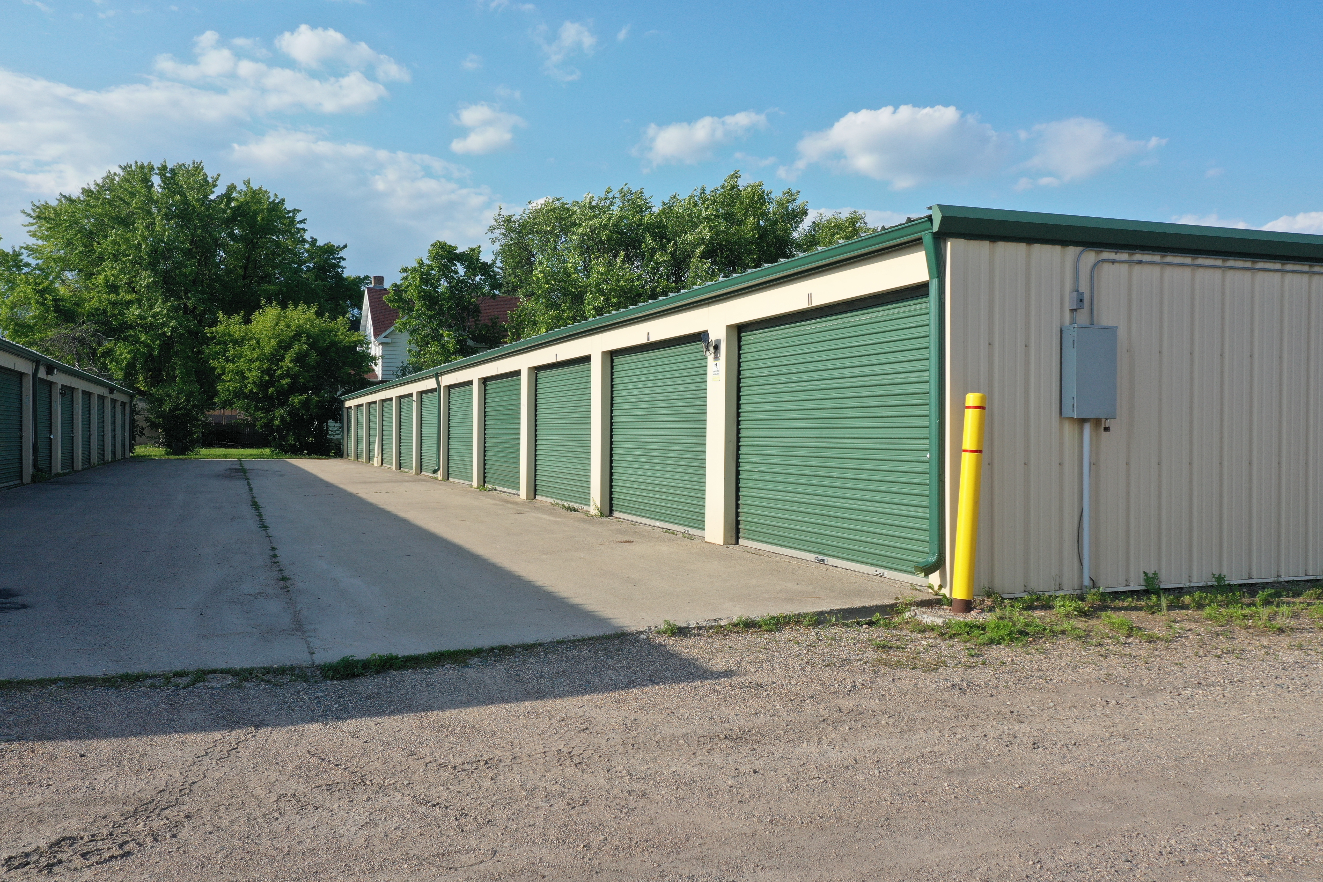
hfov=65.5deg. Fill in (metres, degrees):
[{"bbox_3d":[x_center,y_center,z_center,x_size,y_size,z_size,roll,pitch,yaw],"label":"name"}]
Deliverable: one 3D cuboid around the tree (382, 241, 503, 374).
[{"bbox_3d":[-10.692,-4.570,50.940,6.200,10.590,5.800,1,1,0],"label":"tree"}]

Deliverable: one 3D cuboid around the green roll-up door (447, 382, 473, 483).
[{"bbox_3d":[-4.267,-0.139,22.221,0.100,2.130,3.240,0,1,-23],"label":"green roll-up door"}]

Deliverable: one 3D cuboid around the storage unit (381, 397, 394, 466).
[{"bbox_3d":[-8.514,-0.223,32.340,0.100,2.130,3.240,0,1,-23],"label":"storage unit"}]

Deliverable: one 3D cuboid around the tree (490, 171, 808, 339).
[{"bbox_3d":[-0.506,-5.258,43.931,13.200,12.220,9.500,1,1,0],"label":"tree"}]

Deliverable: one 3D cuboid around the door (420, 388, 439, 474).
[{"bbox_3d":[-5.682,-0.167,25.594,0.100,2.130,3.240,0,1,-23],"label":"door"}]

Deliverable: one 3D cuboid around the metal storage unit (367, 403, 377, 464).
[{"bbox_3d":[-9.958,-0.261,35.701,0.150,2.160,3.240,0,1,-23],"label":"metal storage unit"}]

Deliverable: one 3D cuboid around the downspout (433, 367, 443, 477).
[{"bbox_3d":[-5.209,-0.394,23.834,0.190,2.360,0.100,0,1,-23],"label":"downspout"}]

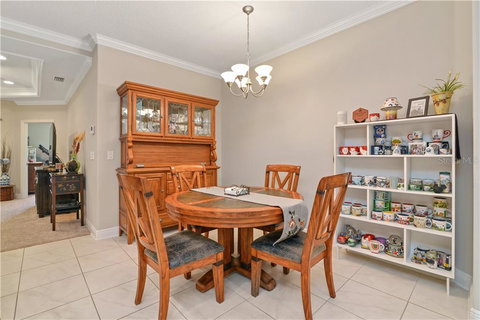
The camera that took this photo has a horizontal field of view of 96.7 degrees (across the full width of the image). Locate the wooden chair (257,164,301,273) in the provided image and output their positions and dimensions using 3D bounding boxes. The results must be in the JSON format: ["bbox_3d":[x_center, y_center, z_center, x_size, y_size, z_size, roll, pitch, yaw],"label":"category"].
[{"bbox_3d":[0.372,0.615,2.618,0.500,1.030,0.620,0,1,43],"label":"wooden chair"}]

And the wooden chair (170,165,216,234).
[{"bbox_3d":[-0.443,0.614,2.573,0.500,1.030,0.620,0,1,-44],"label":"wooden chair"}]

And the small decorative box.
[{"bbox_3d":[-0.030,0.318,2.197,0.190,0.075,0.190,0,1,-43],"label":"small decorative box"}]

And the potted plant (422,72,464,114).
[{"bbox_3d":[1.783,-0.570,1.867,0.240,0.365,0.260,0,1,-43],"label":"potted plant"}]

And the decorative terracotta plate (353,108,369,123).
[{"bbox_3d":[1.320,-0.479,2.331,0.060,0.172,0.157,0,1,-43],"label":"decorative terracotta plate"}]

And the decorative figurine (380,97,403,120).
[{"bbox_3d":[1.520,-0.508,2.132,0.183,0.235,0.183,0,1,-43],"label":"decorative figurine"}]

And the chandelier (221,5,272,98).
[{"bbox_3d":[0.086,-1.219,2.460,0.600,1.030,0.600,0,0,0],"label":"chandelier"}]

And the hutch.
[{"bbox_3d":[-1.072,0.049,3.445,1.520,2.145,0.510,0,1,-43],"label":"hutch"}]

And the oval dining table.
[{"bbox_3d":[-0.047,0.744,2.153,1.340,0.778,1.340,0,1,-43],"label":"oval dining table"}]

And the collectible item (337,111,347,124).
[{"bbox_3d":[1.190,-0.478,2.484,0.105,0.170,0.105,0,1,-43],"label":"collectible item"}]

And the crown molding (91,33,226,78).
[{"bbox_3d":[-1.183,-1.696,3.675,2.280,0.110,0.100,0,1,-43],"label":"crown molding"}]

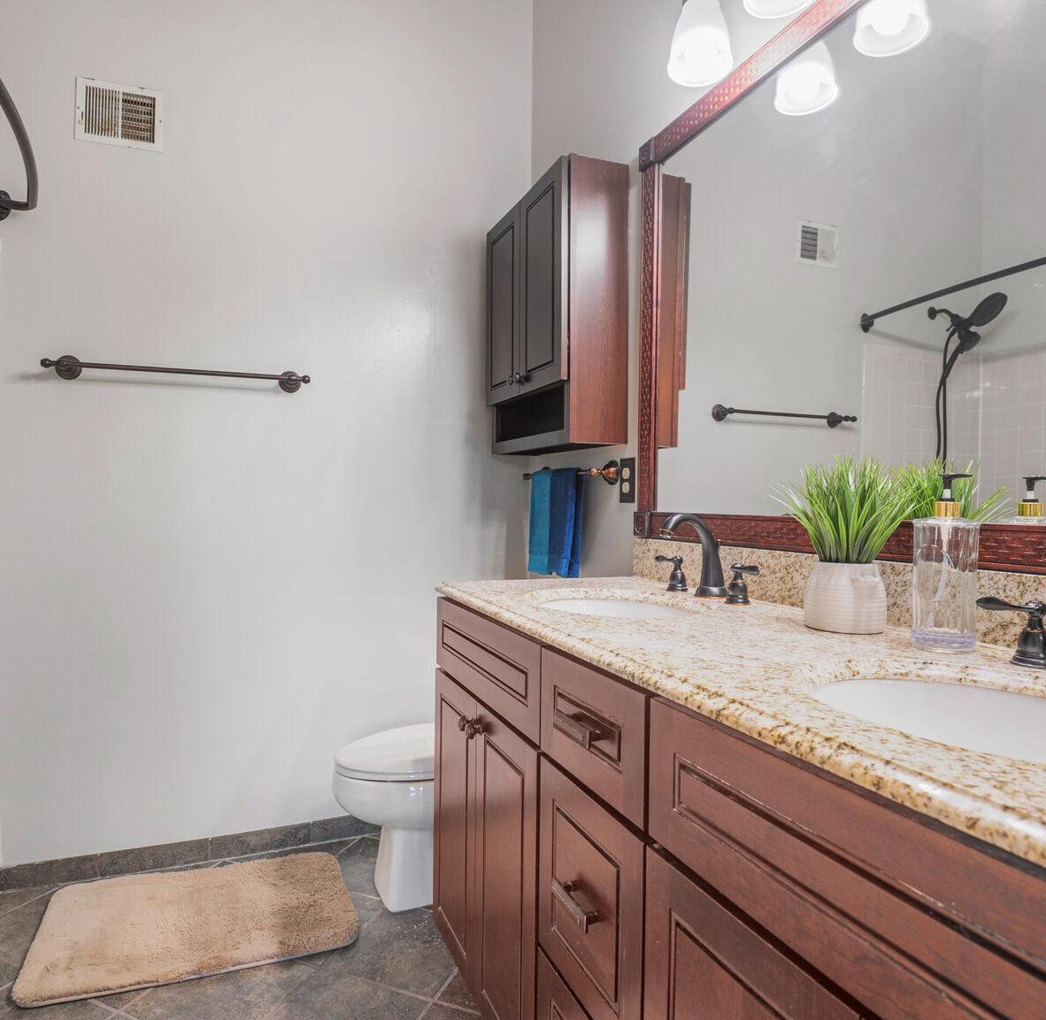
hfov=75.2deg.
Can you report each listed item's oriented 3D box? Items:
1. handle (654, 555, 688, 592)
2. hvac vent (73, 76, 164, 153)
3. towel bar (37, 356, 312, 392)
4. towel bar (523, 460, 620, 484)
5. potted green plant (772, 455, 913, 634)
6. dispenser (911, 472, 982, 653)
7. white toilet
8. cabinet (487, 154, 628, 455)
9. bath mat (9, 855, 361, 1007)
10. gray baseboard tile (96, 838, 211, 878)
[{"bbox_3d":[0.319,0.134,1.472,0.045,0.077,0.088,0,1,-36],"label":"handle"},{"bbox_3d":[-1.180,-1.157,1.988,0.236,0.186,0.016,0,0,-23],"label":"hvac vent"},{"bbox_3d":[-1.004,-0.403,2.009,0.720,0.070,0.078,0,0,-23],"label":"towel bar"},{"bbox_3d":[0.131,-0.107,2.091,0.080,0.068,0.550,0,0,-23],"label":"towel bar"},{"bbox_3d":[0.494,0.046,1.051,0.190,0.262,0.200,0,0,-23],"label":"potted green plant"},{"bbox_3d":[0.549,0.065,0.882,0.078,0.228,0.078,0,0,-23],"label":"dispenser"},{"bbox_3d":[-0.176,0.721,1.959,0.720,0.740,0.430,0,0,-23],"label":"white toilet"},{"bbox_3d":[0.082,-0.556,2.063,0.200,0.757,0.578,0,0,-23],"label":"cabinet"},{"bbox_3d":[-0.859,1.075,1.806,0.780,0.028,0.485,0,0,-23],"label":"bath mat"},{"bbox_3d":[-1.112,1.052,2.033,0.305,0.074,0.012,0,0,-20],"label":"gray baseboard tile"}]

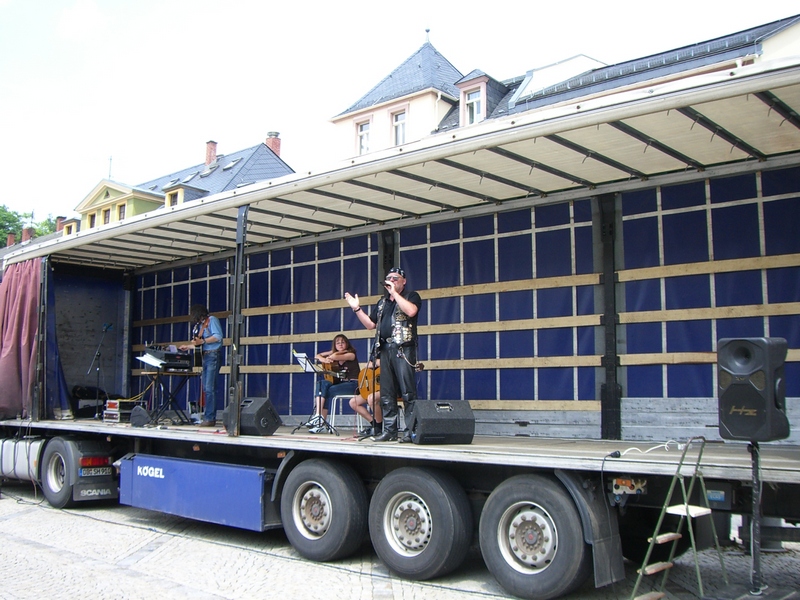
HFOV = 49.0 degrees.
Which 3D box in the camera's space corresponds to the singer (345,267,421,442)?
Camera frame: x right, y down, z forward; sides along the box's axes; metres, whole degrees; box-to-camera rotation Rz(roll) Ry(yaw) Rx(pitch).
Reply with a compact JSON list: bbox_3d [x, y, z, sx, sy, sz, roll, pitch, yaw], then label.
[{"bbox_3d":[-0.164,0.577,9.300,0.680,1.820,0.550,-5,-8,44],"label":"singer"}]

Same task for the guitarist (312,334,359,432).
[{"bbox_3d":[-0.816,1.054,11.020,0.700,1.230,0.480,4,-7,-38],"label":"guitarist"}]

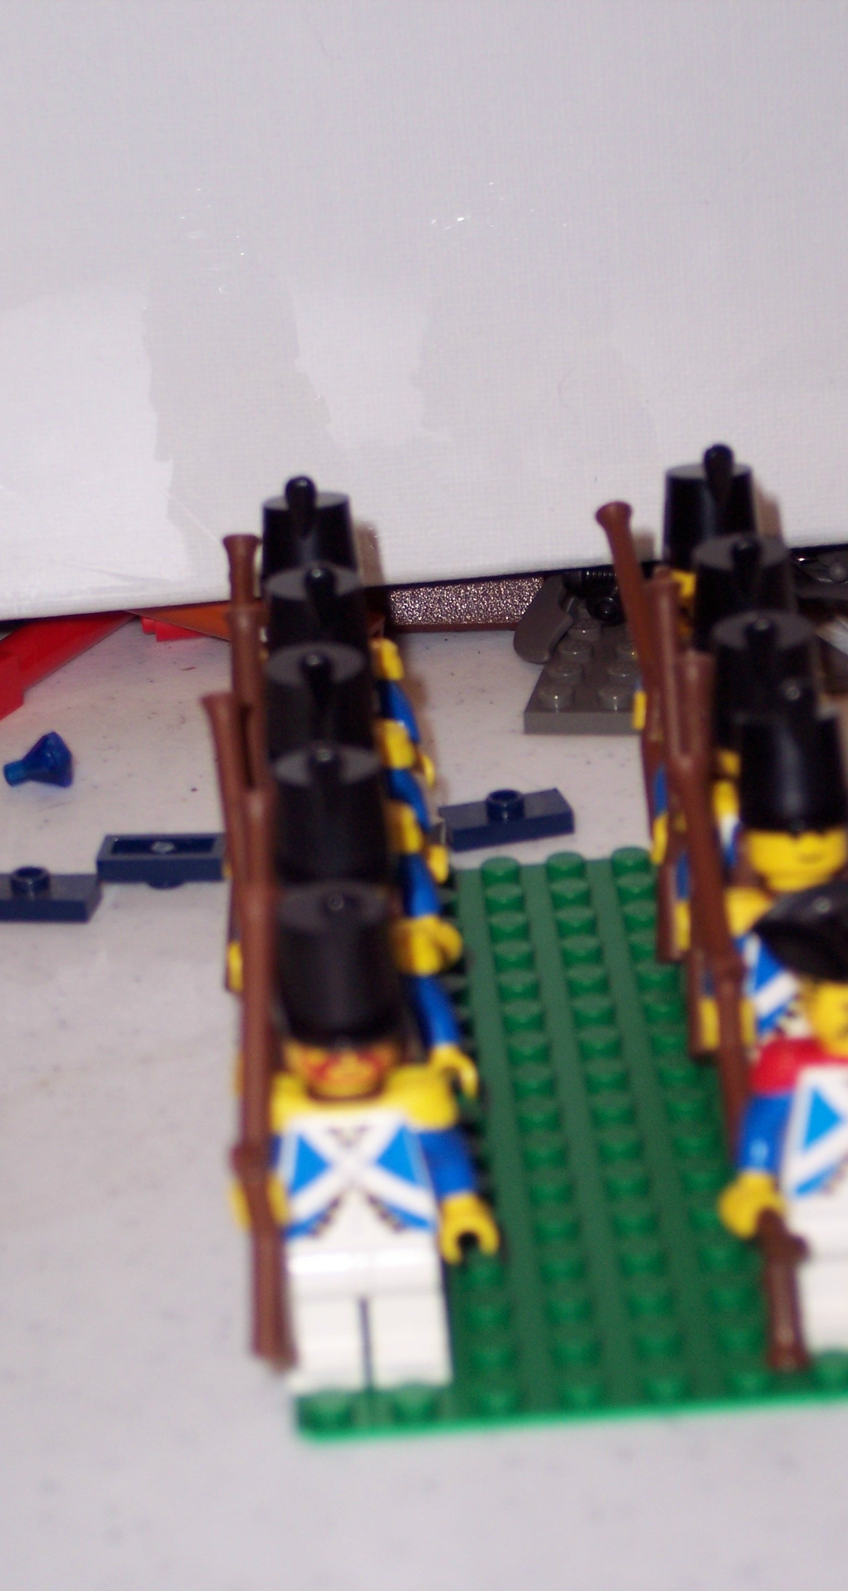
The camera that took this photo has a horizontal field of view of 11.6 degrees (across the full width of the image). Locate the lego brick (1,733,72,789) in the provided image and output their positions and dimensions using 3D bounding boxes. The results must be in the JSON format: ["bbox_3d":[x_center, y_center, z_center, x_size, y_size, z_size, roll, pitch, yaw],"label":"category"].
[{"bbox_3d":[-0.051,-0.004,0.555,0.010,0.008,0.008,-14,19,19],"label":"lego brick"}]

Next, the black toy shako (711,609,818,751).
[{"bbox_3d":[0.036,-0.014,0.443,0.011,0.016,0.013,0,24,10],"label":"black toy shako"}]

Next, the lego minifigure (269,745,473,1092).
[{"bbox_3d":[-0.008,0.018,0.427,0.025,0.054,0.017,-4,23,-1],"label":"lego minifigure"}]

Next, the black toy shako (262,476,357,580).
[{"bbox_3d":[-0.014,-0.031,0.492,0.011,0.016,0.012,-3,23,3],"label":"black toy shako"}]

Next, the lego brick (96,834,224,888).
[{"bbox_3d":[-0.032,0.009,0.524,0.016,0.005,0.008,-1,23,6],"label":"lego brick"}]

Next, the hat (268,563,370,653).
[{"bbox_3d":[-0.012,-0.020,0.467,0.011,0.016,0.012,-7,26,-7],"label":"hat"}]

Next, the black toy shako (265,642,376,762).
[{"bbox_3d":[-0.011,-0.010,0.444,0.011,0.016,0.012,-6,29,-5],"label":"black toy shako"}]

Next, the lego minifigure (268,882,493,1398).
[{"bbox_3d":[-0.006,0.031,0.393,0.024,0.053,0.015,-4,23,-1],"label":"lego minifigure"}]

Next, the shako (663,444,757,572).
[{"bbox_3d":[0.033,-0.034,0.487,0.011,0.016,0.013,-6,15,-4],"label":"shako"}]

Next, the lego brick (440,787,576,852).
[{"bbox_3d":[0.010,0.002,0.526,0.016,0.005,0.008,-9,24,-12],"label":"lego brick"}]

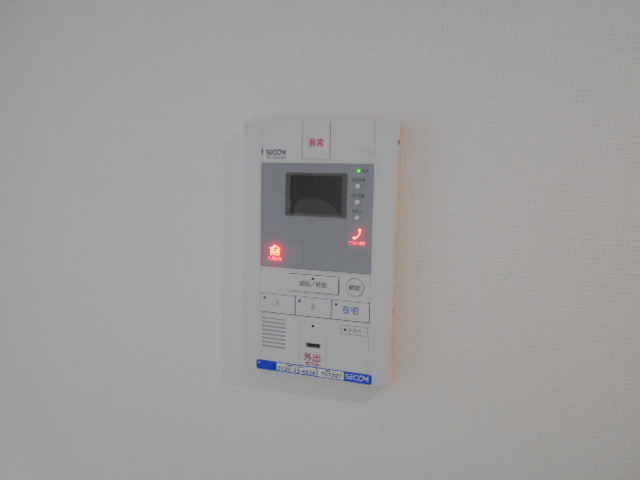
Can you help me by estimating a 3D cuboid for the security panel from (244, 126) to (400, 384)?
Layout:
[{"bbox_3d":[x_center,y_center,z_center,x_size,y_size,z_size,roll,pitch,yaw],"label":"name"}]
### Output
[{"bbox_3d":[-0.002,0.013,0.513,0.162,0.268,0.026,3,6,17],"label":"security panel"}]

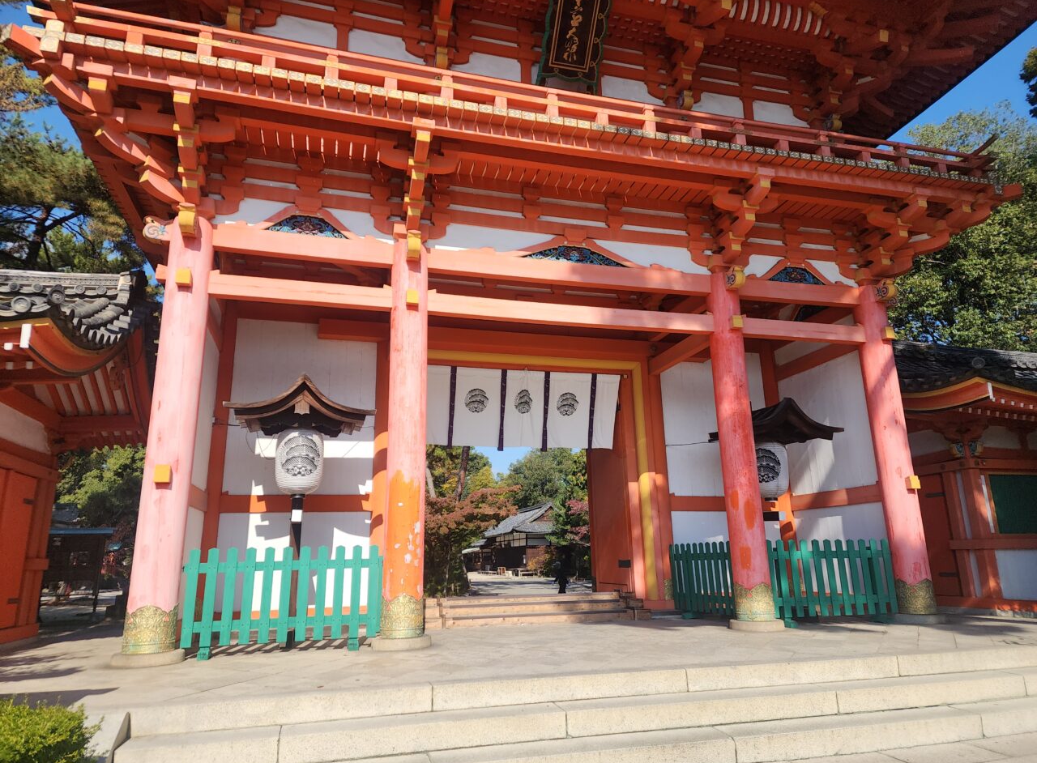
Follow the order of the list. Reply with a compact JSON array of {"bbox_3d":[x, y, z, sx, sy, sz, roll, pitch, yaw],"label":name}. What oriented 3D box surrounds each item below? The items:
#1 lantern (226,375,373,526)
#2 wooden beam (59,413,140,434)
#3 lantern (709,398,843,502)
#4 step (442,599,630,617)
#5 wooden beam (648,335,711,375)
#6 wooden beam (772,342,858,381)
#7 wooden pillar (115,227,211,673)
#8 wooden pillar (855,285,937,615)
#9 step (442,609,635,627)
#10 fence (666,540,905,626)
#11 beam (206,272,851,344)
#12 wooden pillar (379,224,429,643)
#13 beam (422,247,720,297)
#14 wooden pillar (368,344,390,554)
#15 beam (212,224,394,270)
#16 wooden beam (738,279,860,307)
[{"bbox_3d":[-2.712,0.881,8.584,1.766,1.757,0.979,3,-15,-15],"label":"lantern"},{"bbox_3d":[-6.811,0.702,11.280,1.161,0.258,0.215,3,-15,-15],"label":"wooden beam"},{"bbox_3d":[3.819,1.061,10.391,1.786,1.459,0.979,3,-15,-15],"label":"lantern"},{"bbox_3d":[0.299,3.715,11.278,3.027,0.151,0.344,3,-15,-15],"label":"step"},{"bbox_3d":[2.554,-0.472,10.678,0.154,0.259,2.049,3,-15,-15],"label":"wooden beam"},{"bbox_3d":[4.943,-0.379,11.324,0.154,0.288,2.049,3,-15,-15],"label":"wooden beam"},{"bbox_3d":[-3.996,0.429,7.977,0.490,5.143,0.490,3,-15,-15],"label":"wooden pillar"},{"bbox_3d":[5.719,0.901,10.607,0.490,5.143,0.490,3,-15,-15],"label":"wooden pillar"},{"bbox_3d":[0.348,3.749,10.891,3.096,0.128,0.387,3,-15,-15],"label":"step"},{"bbox_3d":[4.028,3.101,10.759,2.408,1.164,2.382,3,-15,-15],"label":"fence"},{"bbox_3d":[0.850,-0.945,9.714,9.718,0.267,0.172,3,-15,-15],"label":"beam"},{"bbox_3d":[-1.303,0.478,8.030,0.470,4.771,0.470,3,-15,-15],"label":"wooden pillar"},{"bbox_3d":[0.766,-1.410,9.089,3.921,0.283,0.221,3,-15,-15],"label":"beam"},{"bbox_3d":[-1.949,1.219,10.304,0.461,4.483,0.461,3,-15,-15],"label":"wooden pillar"},{"bbox_3d":[-2.745,-1.739,8.904,2.288,0.292,0.172,3,-15,-15],"label":"beam"},{"bbox_3d":[4.382,-1.393,10.833,2.279,0.292,0.172,3,-15,-15],"label":"wooden beam"}]

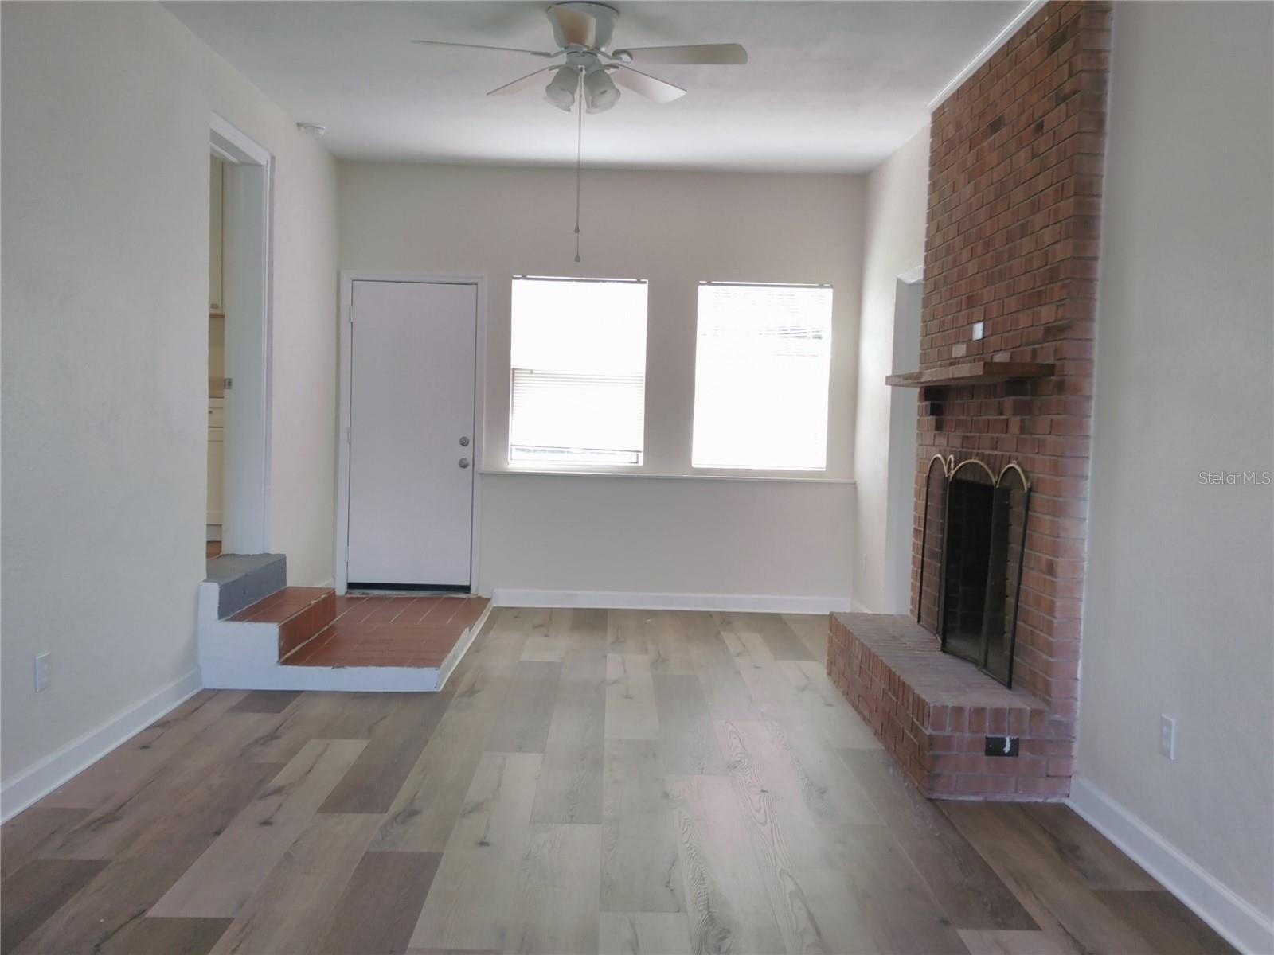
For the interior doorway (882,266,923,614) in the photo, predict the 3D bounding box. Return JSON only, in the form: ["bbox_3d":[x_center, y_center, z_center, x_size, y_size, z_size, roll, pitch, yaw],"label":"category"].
[{"bbox_3d":[1.540,-0.074,5.658,0.100,2.156,0.794,1,4,-1],"label":"interior doorway"}]

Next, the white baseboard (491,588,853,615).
[{"bbox_3d":[0.245,0.838,6.922,2.398,0.112,0.016,1,4,-1],"label":"white baseboard"}]

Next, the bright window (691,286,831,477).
[{"bbox_3d":[0.836,-0.671,6.892,0.891,1.224,0.100,1,4,-1],"label":"bright window"}]

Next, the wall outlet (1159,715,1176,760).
[{"bbox_3d":[1.532,0.754,2.981,0.010,0.115,0.072,1,4,-1],"label":"wall outlet"}]

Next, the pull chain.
[{"bbox_3d":[-0.227,-1.201,4.062,0.030,0.699,0.030,1,4,-1],"label":"pull chain"}]

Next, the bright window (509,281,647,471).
[{"bbox_3d":[-0.388,-0.699,6.864,0.892,1.228,0.100,1,4,-1],"label":"bright window"}]

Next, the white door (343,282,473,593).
[{"bbox_3d":[-1.487,-0.263,6.846,0.820,2.032,0.050,1,4,-1],"label":"white door"}]

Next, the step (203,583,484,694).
[{"bbox_3d":[-1.473,0.675,5.812,1.088,0.485,2.139,1,4,-1],"label":"step"}]

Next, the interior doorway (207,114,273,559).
[{"bbox_3d":[-2.061,-0.617,5.099,0.210,2.128,0.892,1,4,-1],"label":"interior doorway"}]

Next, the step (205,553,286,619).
[{"bbox_3d":[-2.086,0.542,5.204,0.327,0.178,0.945,1,4,-1],"label":"step"}]

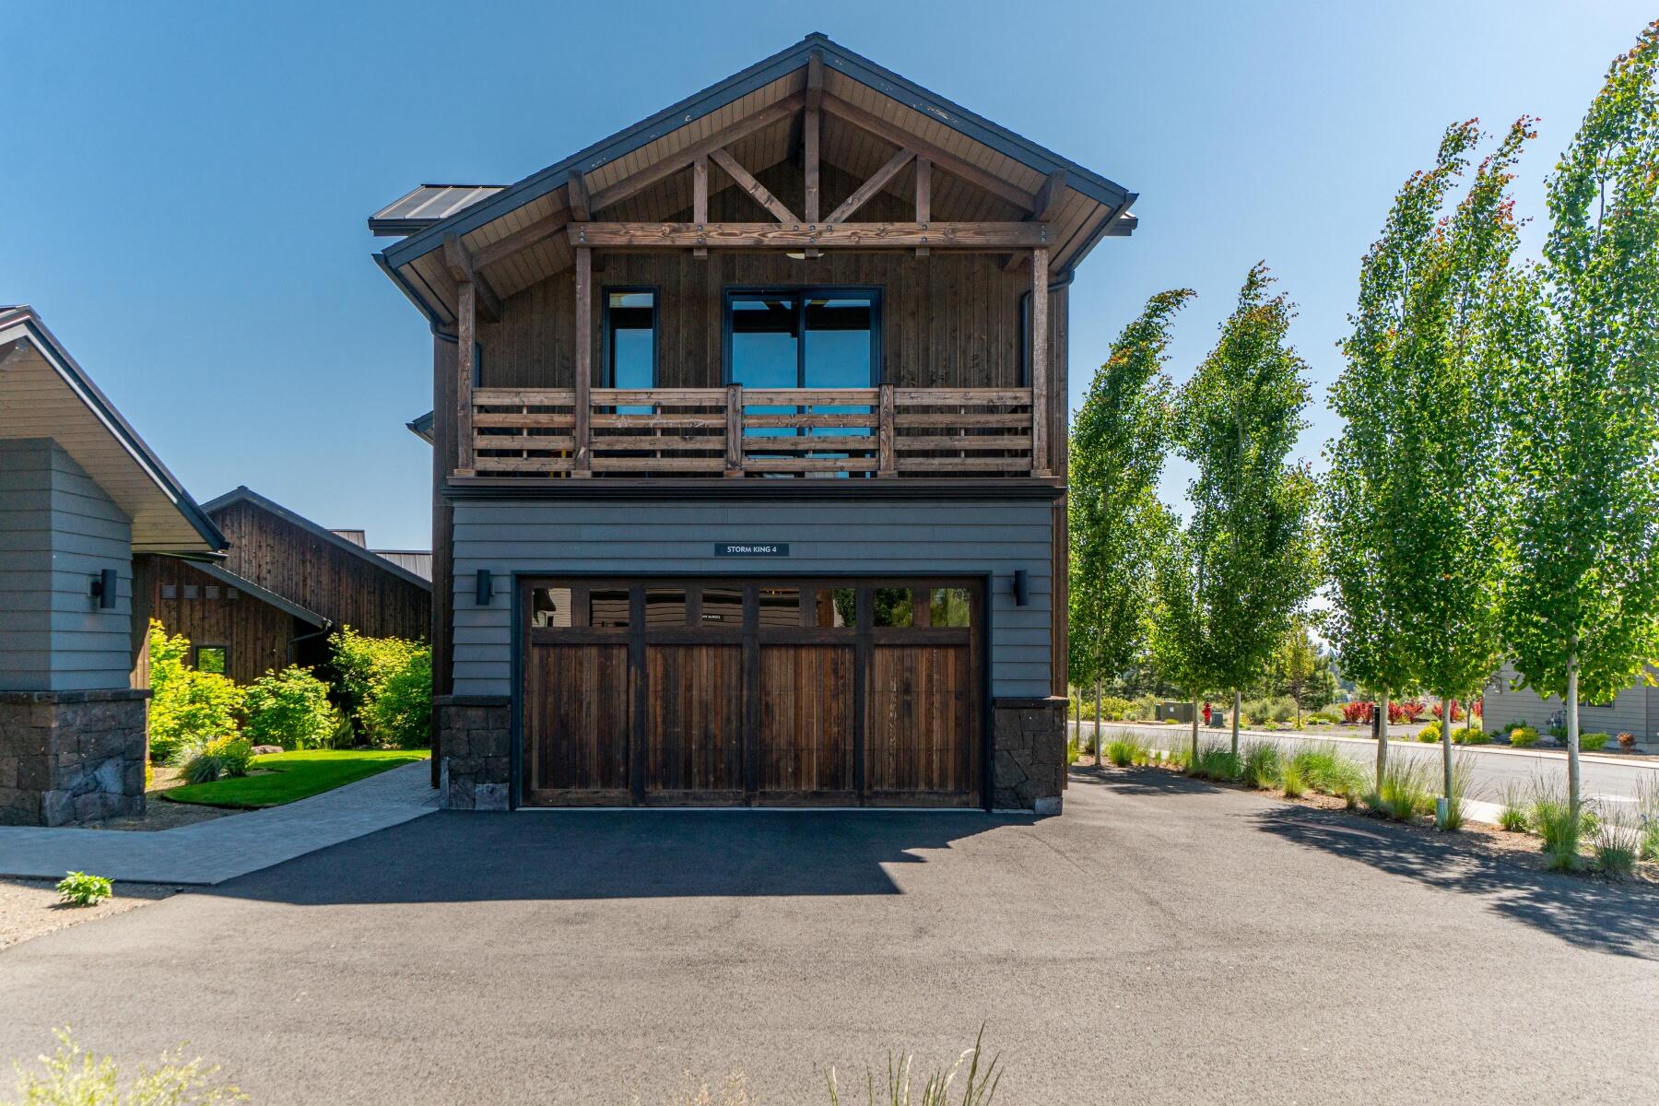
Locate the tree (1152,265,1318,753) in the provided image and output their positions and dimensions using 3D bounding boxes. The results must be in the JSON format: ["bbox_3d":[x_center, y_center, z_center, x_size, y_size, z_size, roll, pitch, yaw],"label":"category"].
[{"bbox_3d":[5.570,-0.470,17.000,2.100,6.900,1.950,0,-2,0],"label":"tree"}]

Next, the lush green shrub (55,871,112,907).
[{"bbox_3d":[-4.946,2.218,8.250,0.370,0.200,0.340,0,-2,0],"label":"lush green shrub"}]

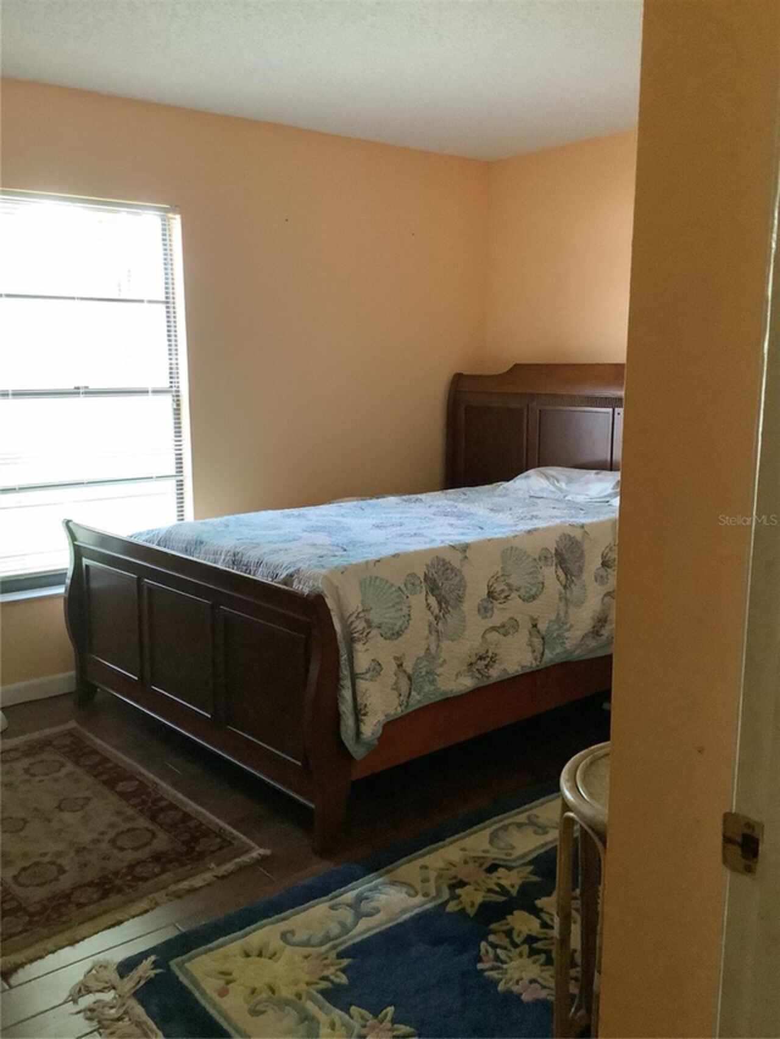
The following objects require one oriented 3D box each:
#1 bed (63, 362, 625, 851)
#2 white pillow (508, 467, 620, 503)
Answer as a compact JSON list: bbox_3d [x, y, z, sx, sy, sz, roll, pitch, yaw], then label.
[{"bbox_3d":[0.093,0.056,3.823,2.300,1.350,1.640,-9,13,-41],"label":"bed"},{"bbox_3d":[0.833,-0.170,4.029,0.470,0.130,0.690,-9,13,-41],"label":"white pillow"}]

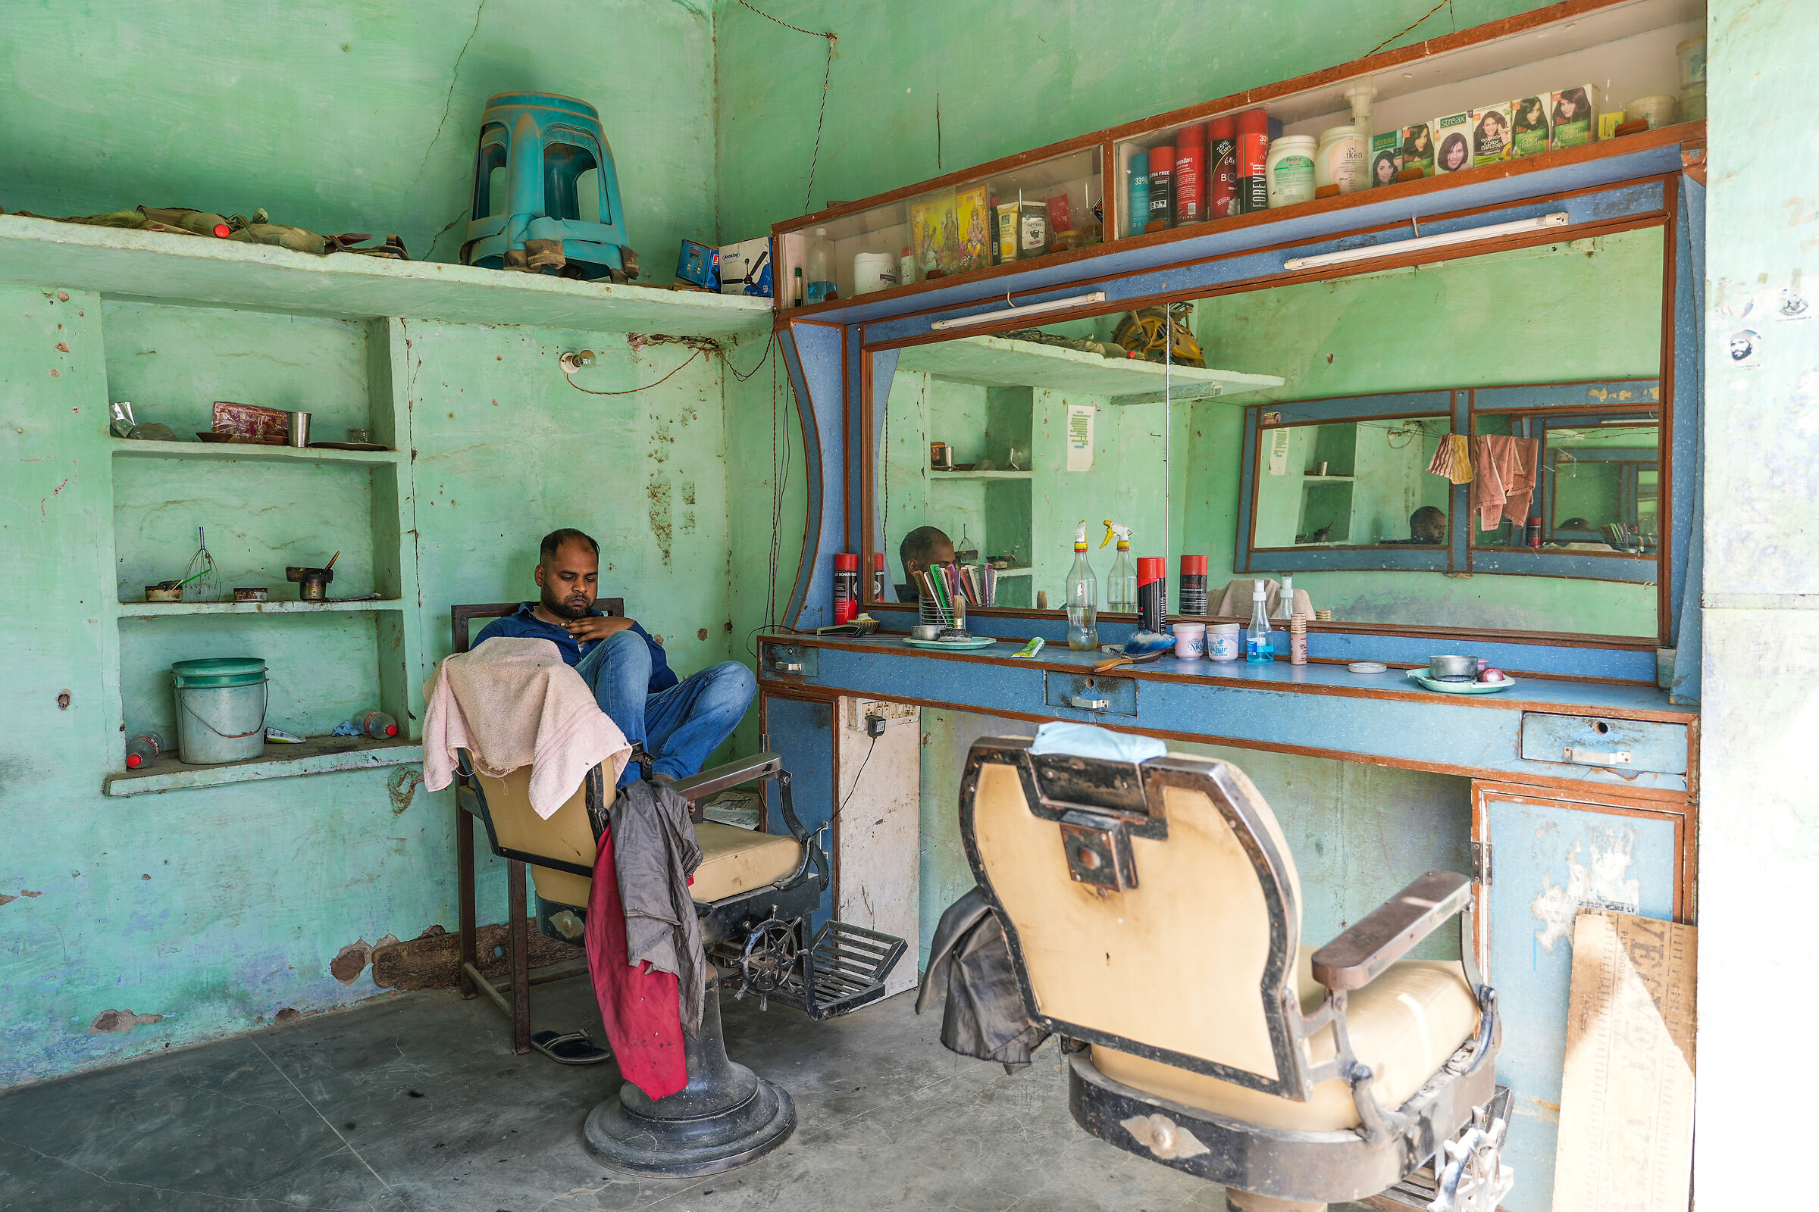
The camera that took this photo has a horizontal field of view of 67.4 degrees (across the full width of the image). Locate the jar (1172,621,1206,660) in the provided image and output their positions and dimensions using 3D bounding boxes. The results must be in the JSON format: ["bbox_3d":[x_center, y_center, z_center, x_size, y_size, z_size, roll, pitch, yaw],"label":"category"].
[{"bbox_3d":[0.600,0.077,2.924,0.069,0.072,0.069,-1,4,0],"label":"jar"}]

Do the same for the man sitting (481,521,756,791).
[{"bbox_3d":[-0.795,0.163,3.654,0.660,0.750,0.570,-4,4,-38],"label":"man sitting"}]

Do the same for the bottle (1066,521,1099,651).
[{"bbox_3d":[0.428,-0.050,3.361,0.073,0.317,0.096,1,3,17],"label":"bottle"}]

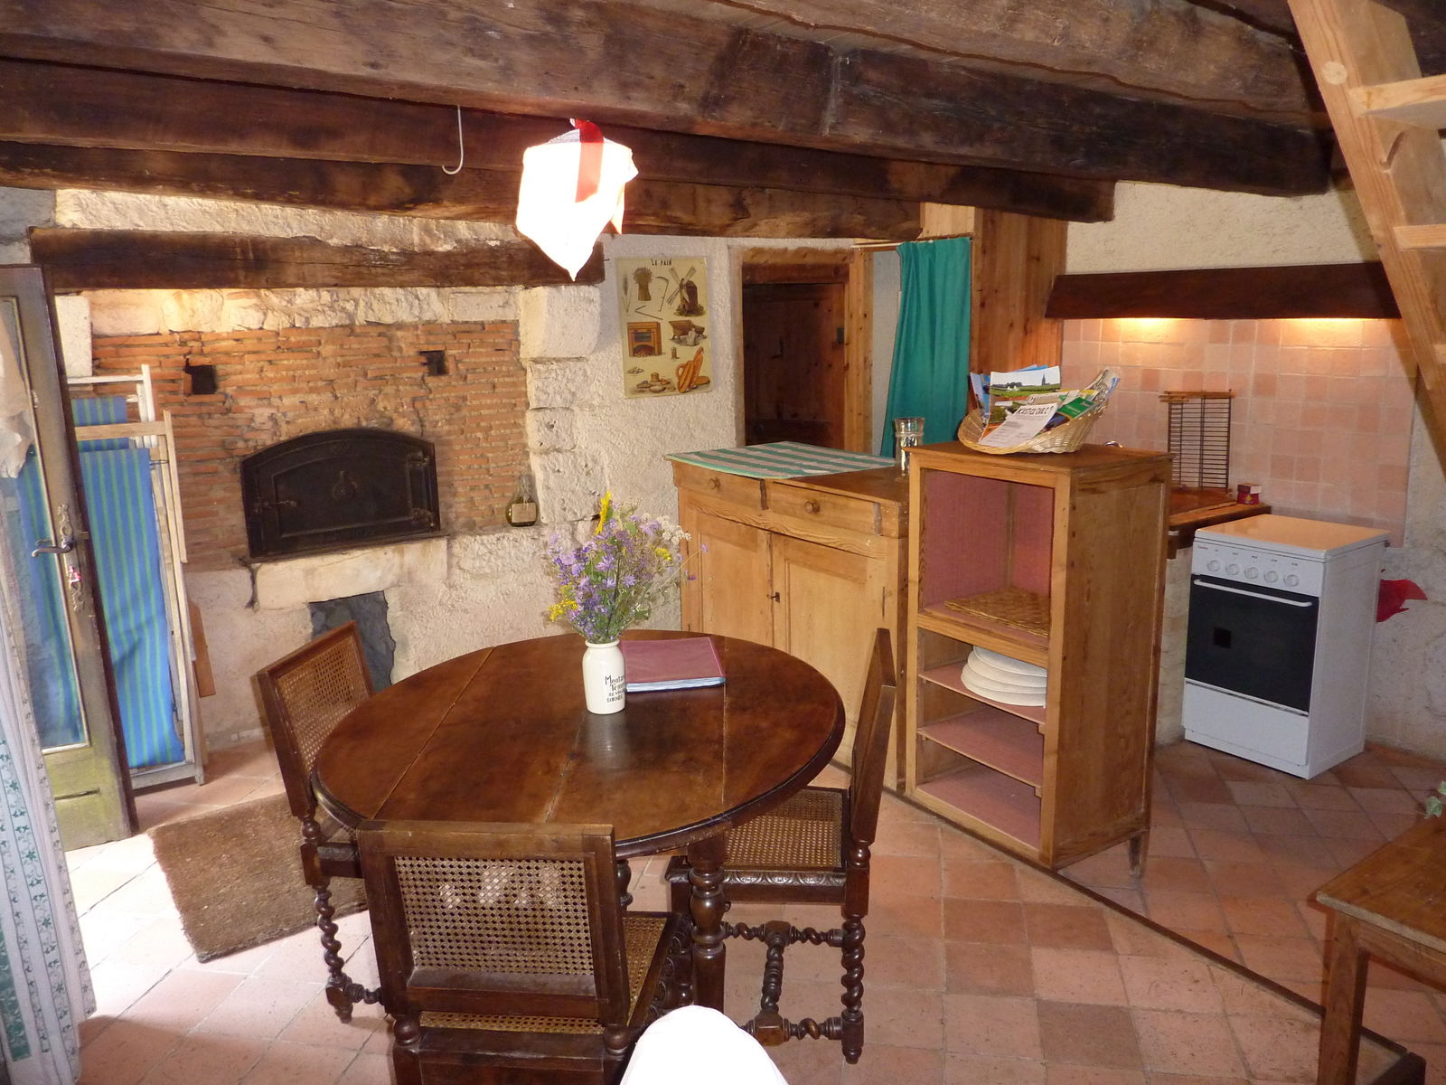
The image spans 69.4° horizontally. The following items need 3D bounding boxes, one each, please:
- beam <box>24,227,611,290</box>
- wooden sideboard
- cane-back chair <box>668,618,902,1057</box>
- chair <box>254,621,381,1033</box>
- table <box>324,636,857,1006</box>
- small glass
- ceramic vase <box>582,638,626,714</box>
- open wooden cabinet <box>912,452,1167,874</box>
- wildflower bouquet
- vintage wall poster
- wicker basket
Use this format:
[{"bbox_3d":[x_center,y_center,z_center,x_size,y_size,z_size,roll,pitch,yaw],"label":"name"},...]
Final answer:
[{"bbox_3d":[-1.422,-1.061,3.980,2.006,0.185,0.200,-9,14,-30],"label":"beam"},{"bbox_3d":[0.430,0.257,4.186,0.580,1.115,1.530,-9,14,-30],"label":"wooden sideboard"},{"bbox_3d":[0.141,0.645,2.337,0.485,0.860,0.420,-1,12,5],"label":"cane-back chair"},{"bbox_3d":[-0.721,0.643,2.477,0.485,0.860,0.420,0,13,10],"label":"chair"},{"bbox_3d":[-0.277,0.727,2.307,1.080,0.740,1.180,-3,12,-5],"label":"table"},{"bbox_3d":[0.689,-0.354,3.867,0.108,0.200,0.108,-2,12,0],"label":"small glass"},{"bbox_3d":[-0.257,0.284,2.236,0.092,0.154,0.092,-2,12,0],"label":"ceramic vase"},{"bbox_3d":[0.933,0.368,3.204,0.414,1.293,0.622,-9,14,-30],"label":"open wooden cabinet"},{"bbox_3d":[-0.233,0.056,2.186,0.295,0.325,0.275,-2,12,0],"label":"wildflower bouquet"},{"bbox_3d":[-0.249,-0.937,4.560,0.435,0.588,0.015,-9,14,-28],"label":"vintage wall poster"},{"bbox_3d":[0.932,-0.357,3.166,0.420,0.150,0.300,1,13,14],"label":"wicker basket"}]

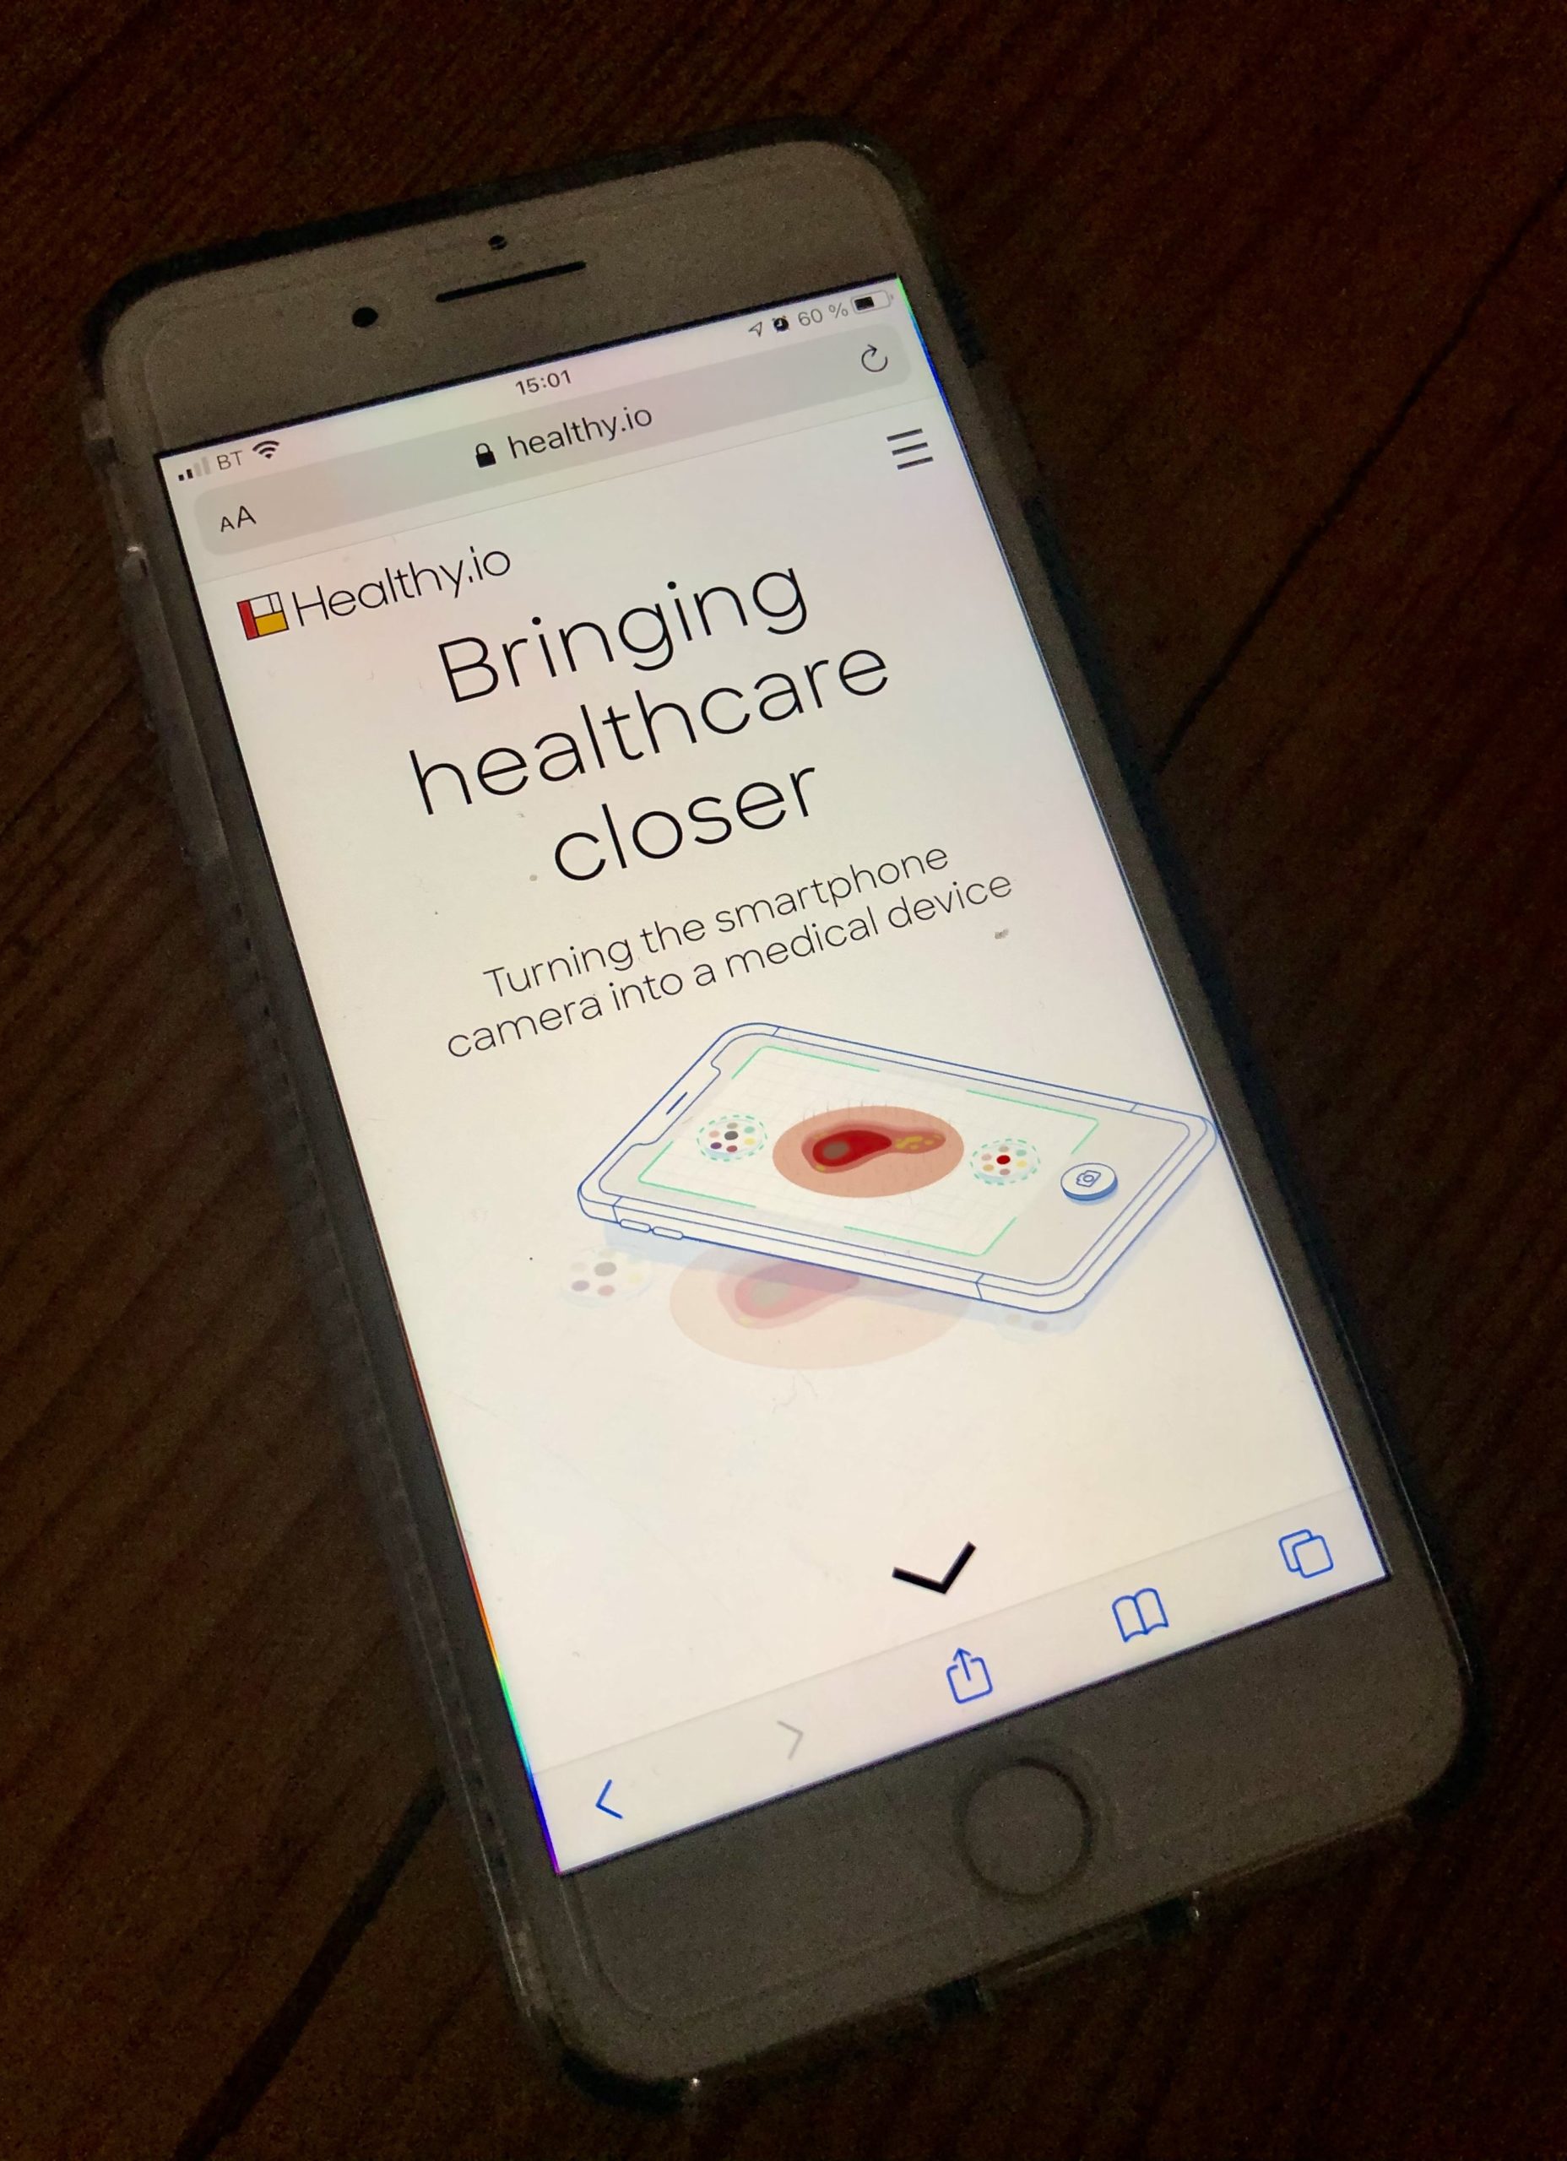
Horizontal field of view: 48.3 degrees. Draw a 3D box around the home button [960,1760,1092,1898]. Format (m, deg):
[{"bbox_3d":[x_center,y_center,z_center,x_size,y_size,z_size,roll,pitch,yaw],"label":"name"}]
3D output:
[{"bbox_3d":[0.018,0.057,0.134,0.010,0.001,0.010,1,78,-4],"label":"home button"}]

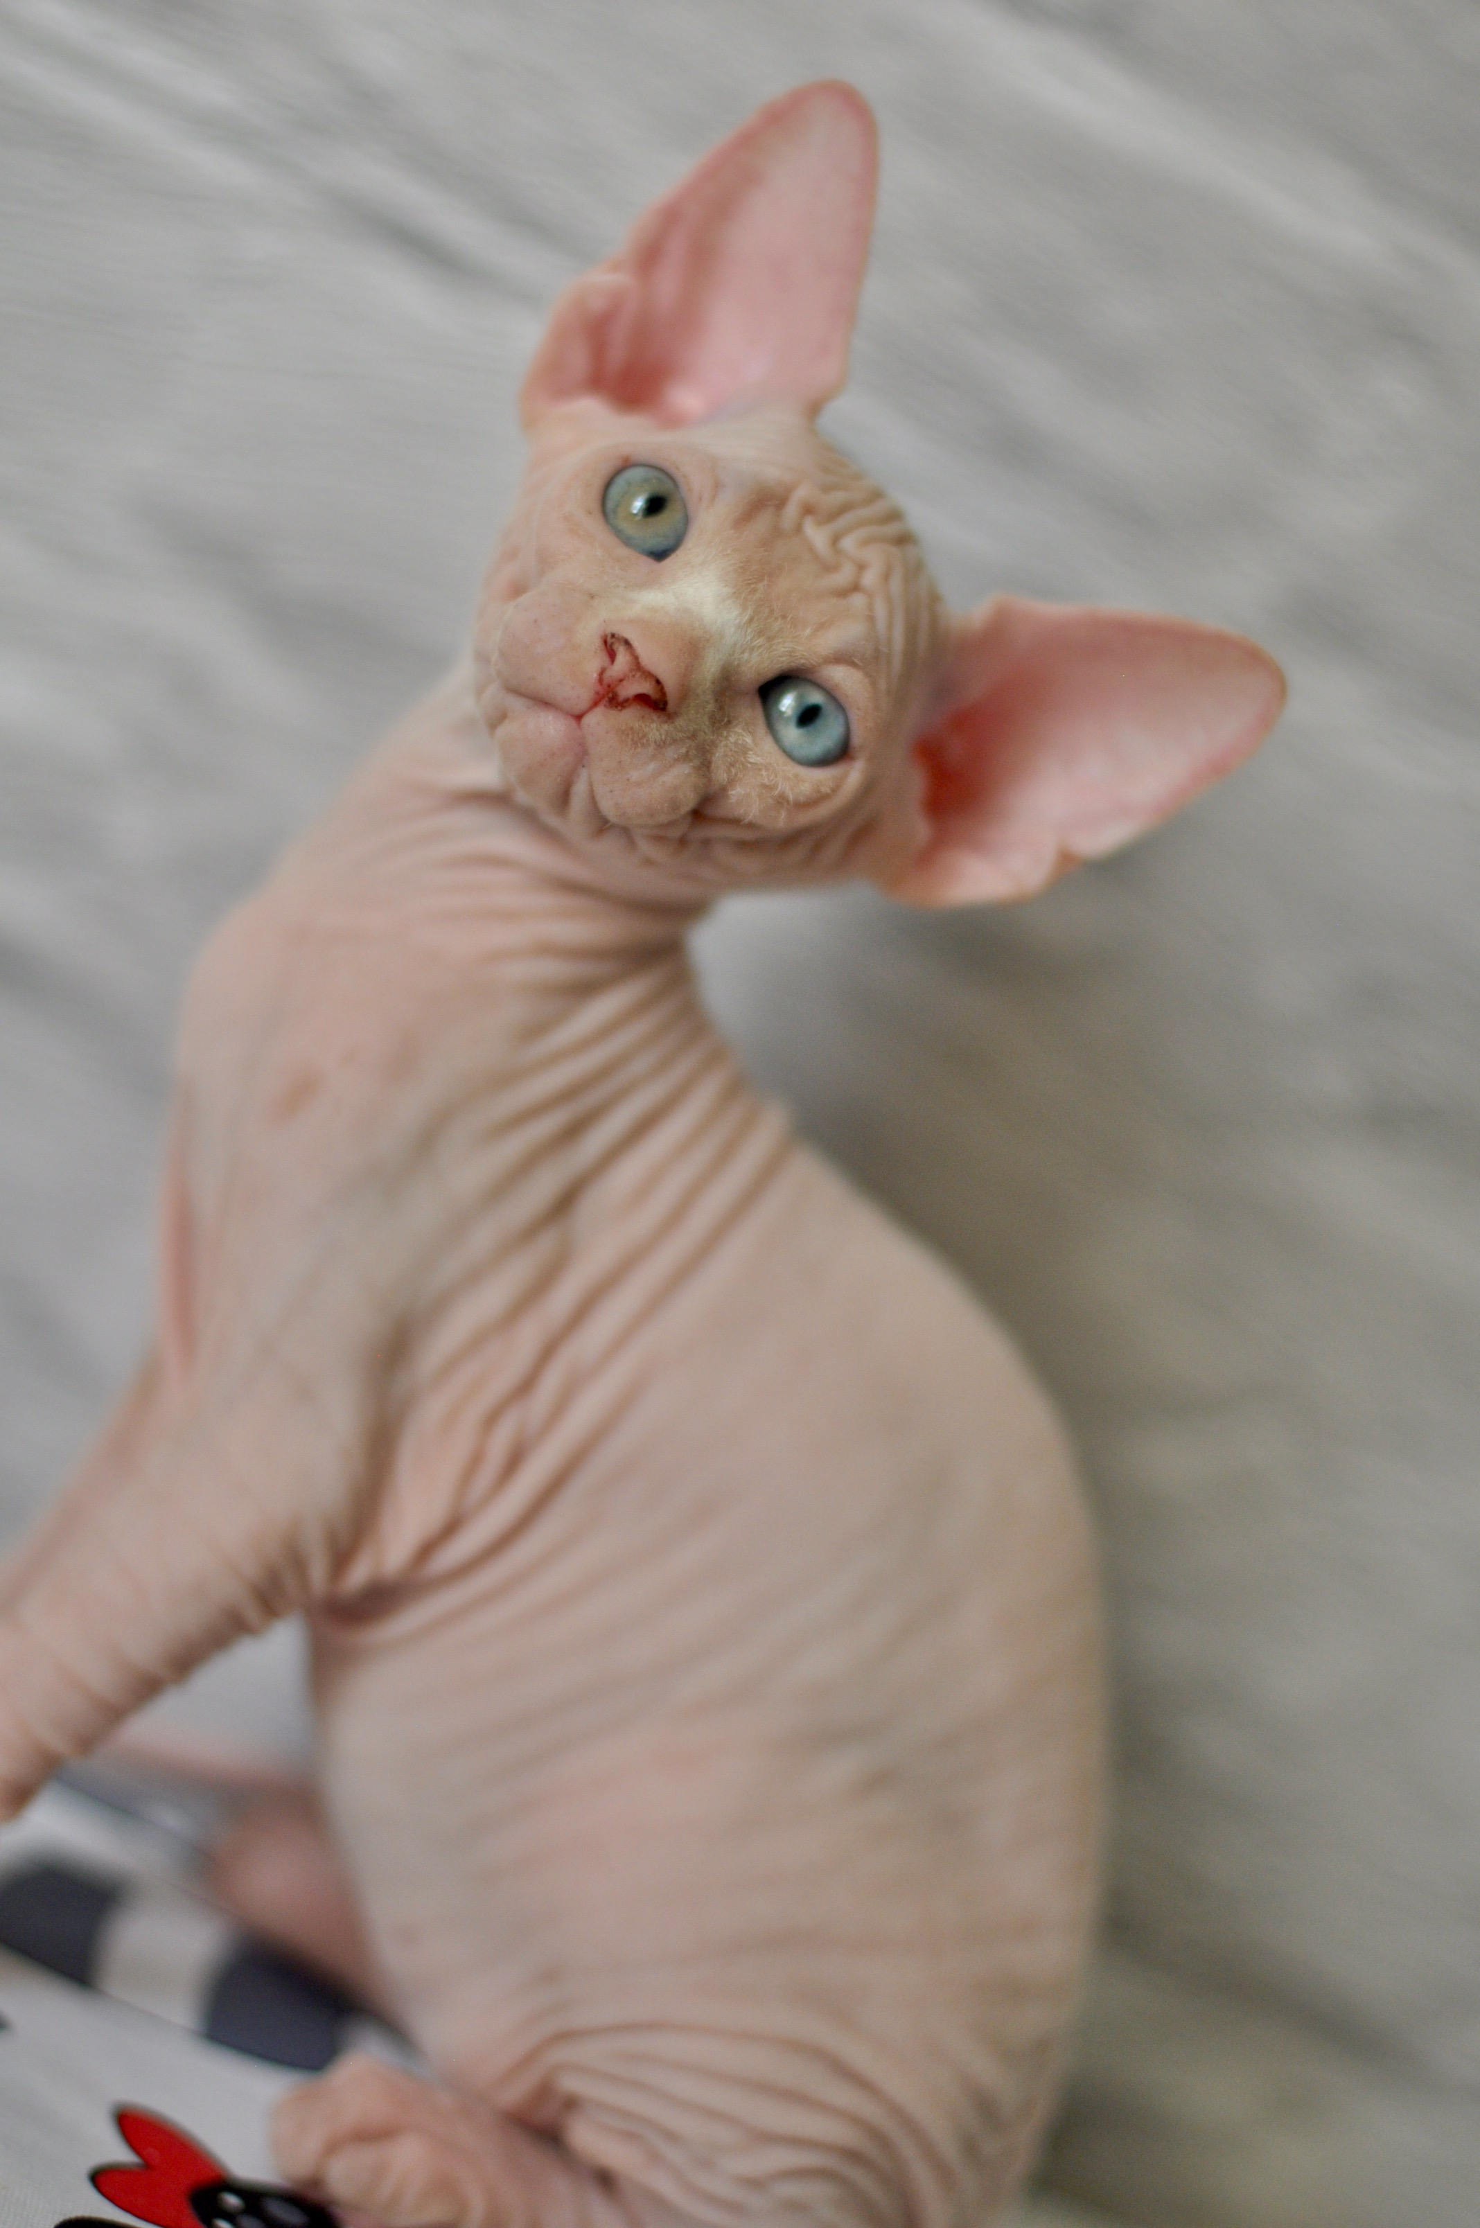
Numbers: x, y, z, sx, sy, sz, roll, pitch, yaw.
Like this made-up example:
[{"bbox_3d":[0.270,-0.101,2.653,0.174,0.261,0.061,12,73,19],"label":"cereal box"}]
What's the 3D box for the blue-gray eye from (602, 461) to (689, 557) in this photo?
[{"bbox_3d":[-0.012,-0.076,0.584,0.013,0.011,0.009,53,-3,2],"label":"blue-gray eye"}]

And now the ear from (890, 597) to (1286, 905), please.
[{"bbox_3d":[0.045,-0.046,0.598,0.046,0.033,0.023,-15,15,-9],"label":"ear"}]

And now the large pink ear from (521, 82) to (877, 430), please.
[{"bbox_3d":[-0.003,-0.111,0.602,0.033,0.045,0.023,27,-9,19],"label":"large pink ear"}]

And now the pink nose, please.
[{"bbox_3d":[-0.012,-0.054,0.567,0.013,0.011,0.010,53,-3,2],"label":"pink nose"}]

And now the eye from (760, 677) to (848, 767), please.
[{"bbox_3d":[0.008,-0.049,0.580,0.013,0.011,0.009,53,-3,2],"label":"eye"}]

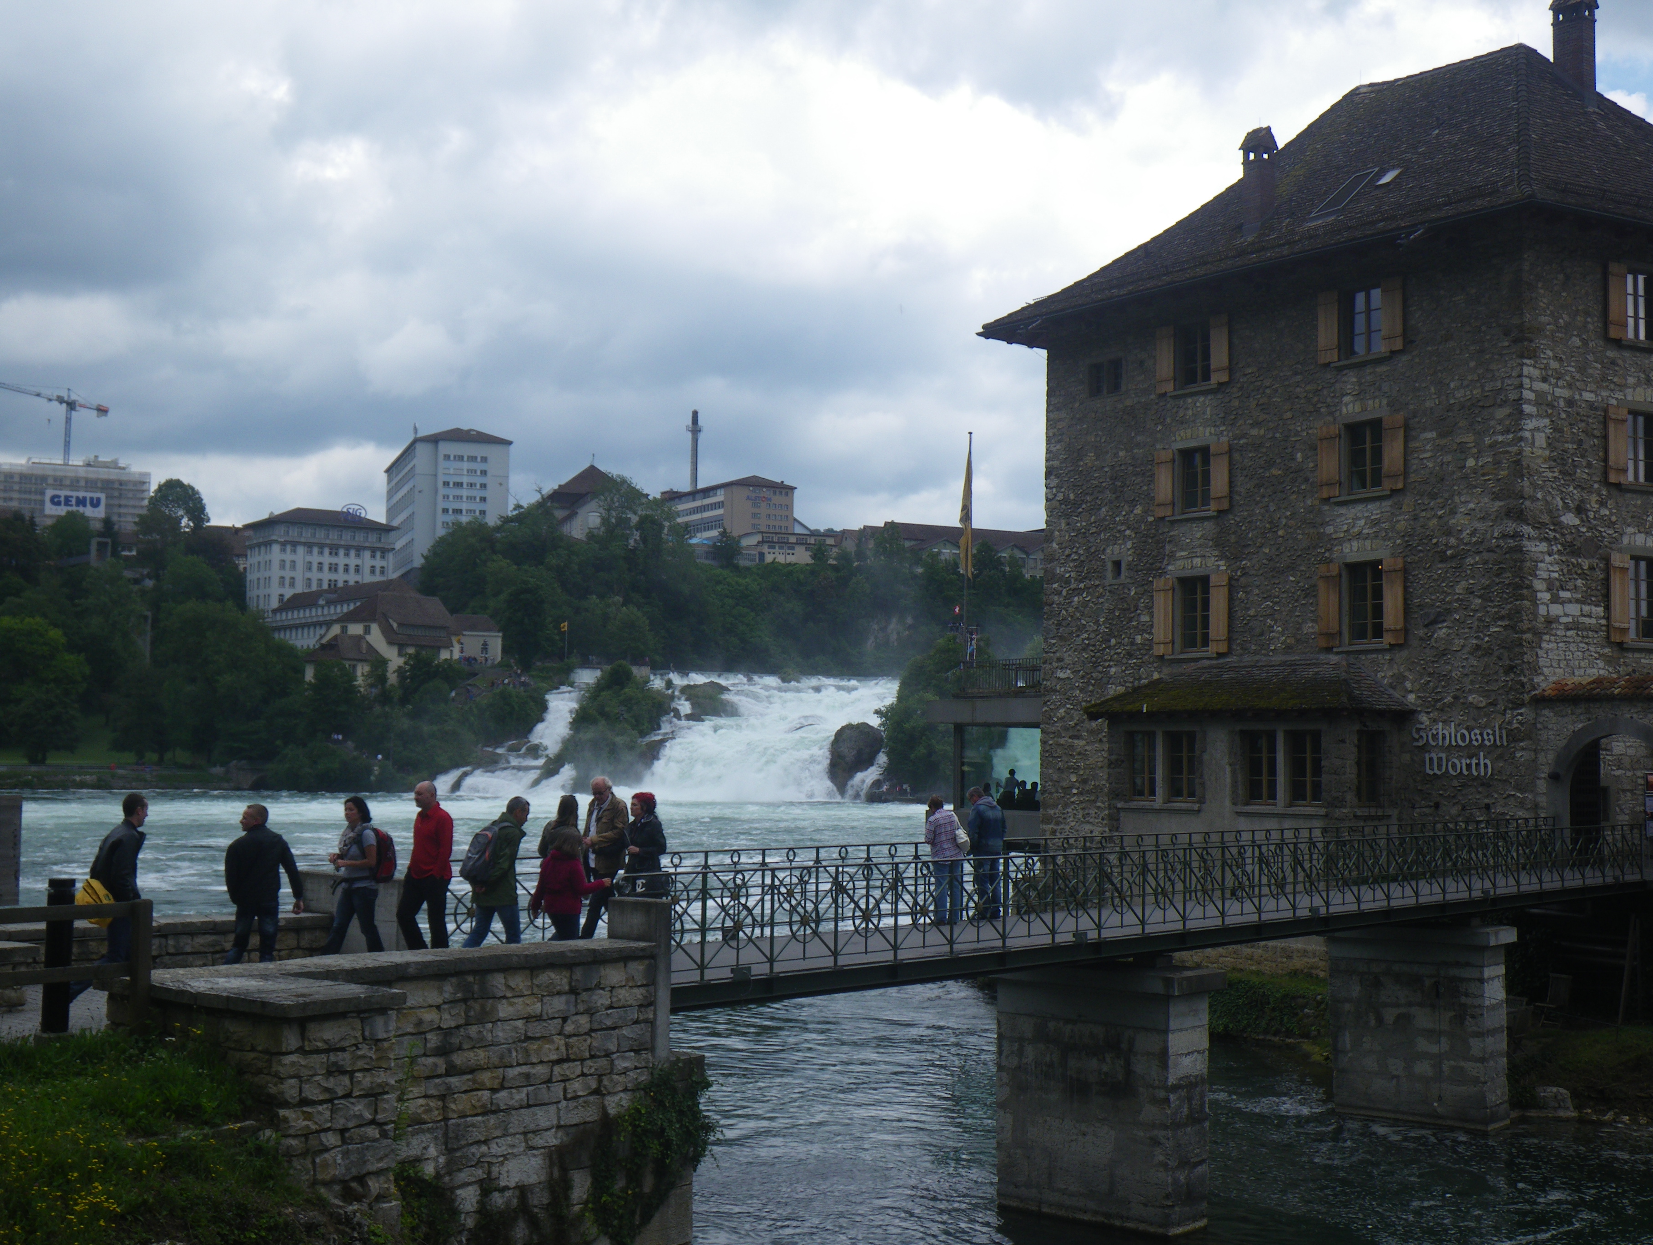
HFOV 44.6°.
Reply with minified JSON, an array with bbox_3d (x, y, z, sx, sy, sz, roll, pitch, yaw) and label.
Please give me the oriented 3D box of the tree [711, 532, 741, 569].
[{"bbox_3d":[-25.287,-18.226,510.000,8.210,9.850,7.800,1,-4,-3],"label":"tree"}]

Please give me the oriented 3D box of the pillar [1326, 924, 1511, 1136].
[{"bbox_3d":[9.885,6.591,33.525,2.951,3.183,1.014,-3,-6,41],"label":"pillar"}]

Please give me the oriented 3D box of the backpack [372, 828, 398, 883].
[{"bbox_3d":[-3.766,1.982,17.150,0.220,0.470,0.300,3,-5,-28],"label":"backpack"}]

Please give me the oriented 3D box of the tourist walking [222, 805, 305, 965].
[{"bbox_3d":[-4.770,2.391,16.937,0.620,1.710,0.430,3,-5,-30],"label":"tourist walking"}]

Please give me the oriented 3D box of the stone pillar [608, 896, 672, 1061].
[{"bbox_3d":[-1.706,3.214,18.177,0.630,1.409,0.184,-3,-6,41],"label":"stone pillar"}]

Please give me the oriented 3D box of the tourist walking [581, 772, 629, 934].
[{"bbox_3d":[-2.297,2.491,20.800,0.520,1.800,0.500,-2,-4,30],"label":"tourist walking"}]

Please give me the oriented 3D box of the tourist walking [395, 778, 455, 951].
[{"bbox_3d":[-3.866,2.411,19.400,0.500,1.760,0.500,3,-4,-32],"label":"tourist walking"}]

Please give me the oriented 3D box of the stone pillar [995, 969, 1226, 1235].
[{"bbox_3d":[3.782,6.167,27.098,2.800,3.380,1.300,-3,-5,42],"label":"stone pillar"}]

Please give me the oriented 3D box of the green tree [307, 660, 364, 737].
[{"bbox_3d":[-74.433,11.784,305.000,8.840,11.980,8.400,1,-4,-14],"label":"green tree"}]

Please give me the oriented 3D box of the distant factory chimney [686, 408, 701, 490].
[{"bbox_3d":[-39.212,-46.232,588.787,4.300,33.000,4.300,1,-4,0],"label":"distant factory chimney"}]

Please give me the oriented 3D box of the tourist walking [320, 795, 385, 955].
[{"bbox_3d":[-4.016,2.329,17.038,0.560,1.700,0.480,3,-5,-28],"label":"tourist walking"}]

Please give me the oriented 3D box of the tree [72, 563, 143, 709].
[{"bbox_3d":[-110.786,2.395,310.000,10.980,22.960,12.000,2,-4,-20],"label":"tree"}]

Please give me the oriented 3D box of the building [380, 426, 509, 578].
[{"bbox_3d":[-96.127,-25.841,508.814,23.095,38.000,45.000,2,-4,-20],"label":"building"}]

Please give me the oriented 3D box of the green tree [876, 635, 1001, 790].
[{"bbox_3d":[15.948,13.074,288.000,17.990,22.620,15.000,0,-4,3],"label":"green tree"}]

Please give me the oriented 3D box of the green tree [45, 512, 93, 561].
[{"bbox_3d":[-150.547,-17.128,400.000,9.500,10.000,9.500,1,-4,0],"label":"green tree"}]

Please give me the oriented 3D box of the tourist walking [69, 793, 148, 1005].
[{"bbox_3d":[-5.784,2.227,16.200,0.600,1.700,0.500,2,-4,-25],"label":"tourist walking"}]

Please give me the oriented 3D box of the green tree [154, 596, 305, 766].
[{"bbox_3d":[-84.784,8.442,285.000,21.100,22.940,20.050,2,-4,-17],"label":"green tree"}]

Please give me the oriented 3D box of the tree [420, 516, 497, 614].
[{"bbox_3d":[-71.320,-10.798,390.000,15.820,18.830,15.030,1,-4,-10],"label":"tree"}]

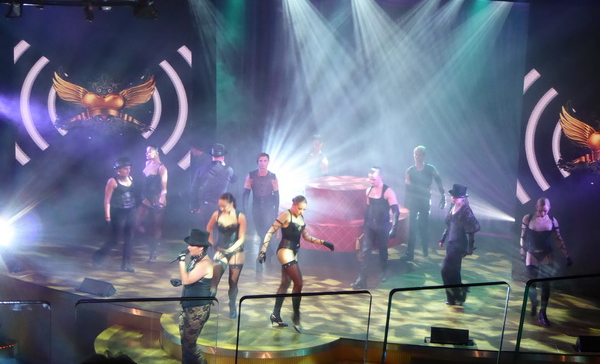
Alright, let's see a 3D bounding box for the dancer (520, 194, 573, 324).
[{"bbox_3d":[3.293,1.038,16.127,0.670,1.670,0.500,3,11,5],"label":"dancer"}]

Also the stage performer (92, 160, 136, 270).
[{"bbox_3d":[-2.804,0.482,18.394,0.500,1.718,0.550,-6,14,-33],"label":"stage performer"}]

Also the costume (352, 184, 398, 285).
[{"bbox_3d":[1.123,0.747,17.779,0.600,1.500,0.580,8,12,29],"label":"costume"}]

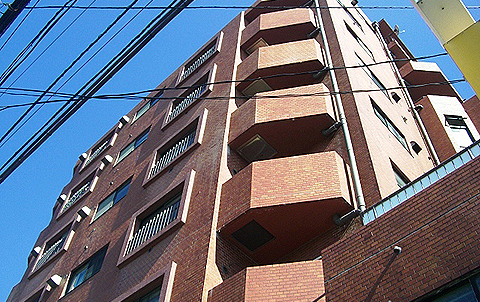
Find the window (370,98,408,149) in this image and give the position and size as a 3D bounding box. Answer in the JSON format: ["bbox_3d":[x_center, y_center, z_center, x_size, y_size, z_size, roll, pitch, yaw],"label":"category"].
[{"bbox_3d":[4.205,-0.696,14.765,0.120,1.024,1.740,-37,-66,24],"label":"window"}]

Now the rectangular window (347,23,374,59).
[{"bbox_3d":[4.545,-4.123,20.011,0.120,0.962,1.771,-37,-66,24],"label":"rectangular window"}]

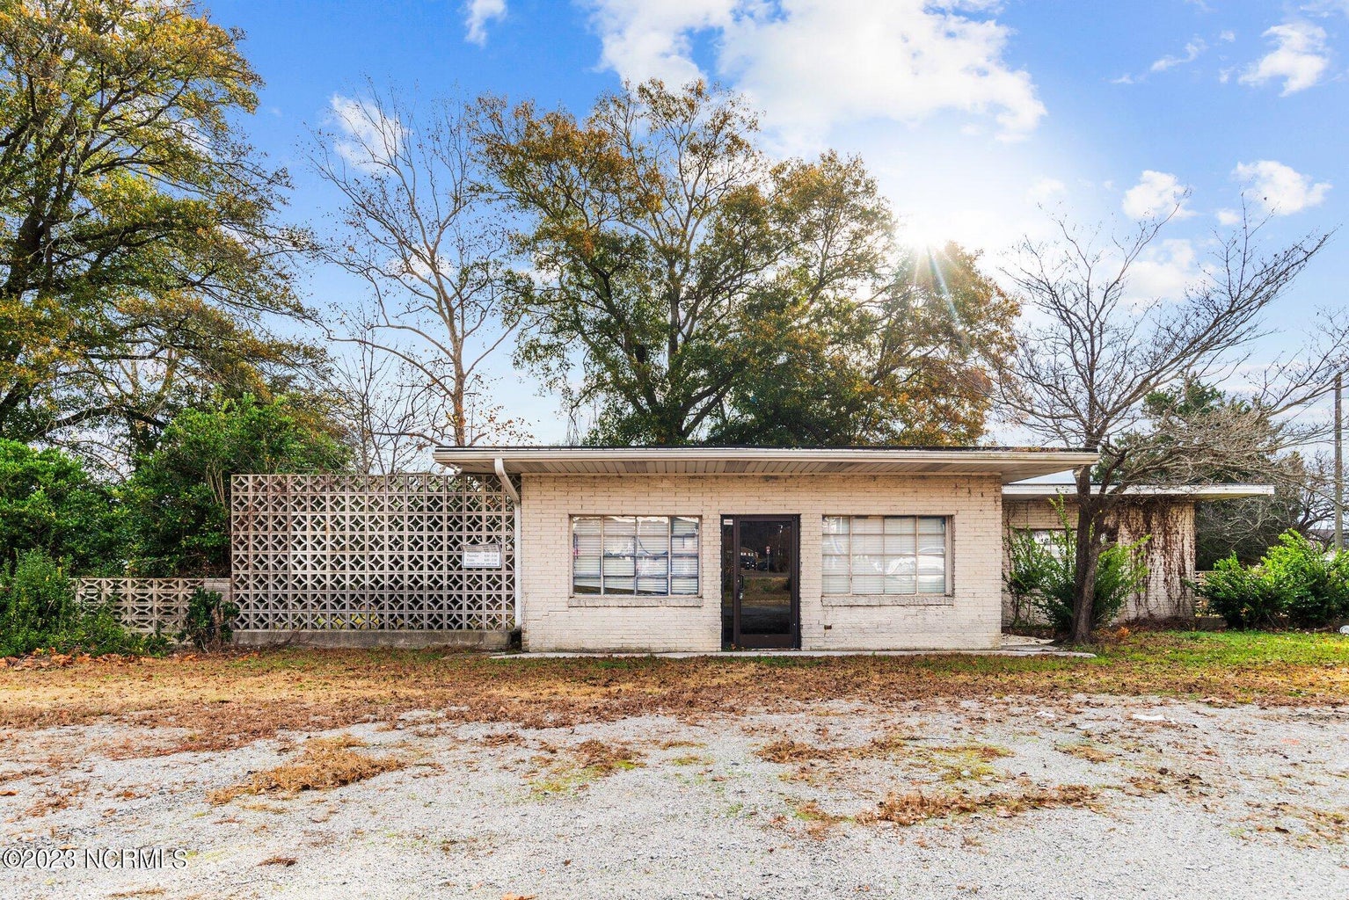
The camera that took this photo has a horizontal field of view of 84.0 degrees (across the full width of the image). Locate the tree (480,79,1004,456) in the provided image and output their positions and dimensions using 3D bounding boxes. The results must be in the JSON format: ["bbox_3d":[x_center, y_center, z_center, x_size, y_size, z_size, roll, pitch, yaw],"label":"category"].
[{"bbox_3d":[2.300,-4.000,25.000,17.300,16.800,14.500,0,-4,0],"label":"tree"}]

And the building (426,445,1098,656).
[{"bbox_3d":[1.250,1.700,14.200,9.000,3.150,8.000,0,-4,0],"label":"building"}]

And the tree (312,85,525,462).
[{"bbox_3d":[-8.200,-3.600,24.000,7.000,16.200,6.800,0,-4,0],"label":"tree"}]

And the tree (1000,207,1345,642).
[{"bbox_3d":[8.300,-0.350,12.500,5.700,7.300,5.200,0,-4,0],"label":"tree"}]

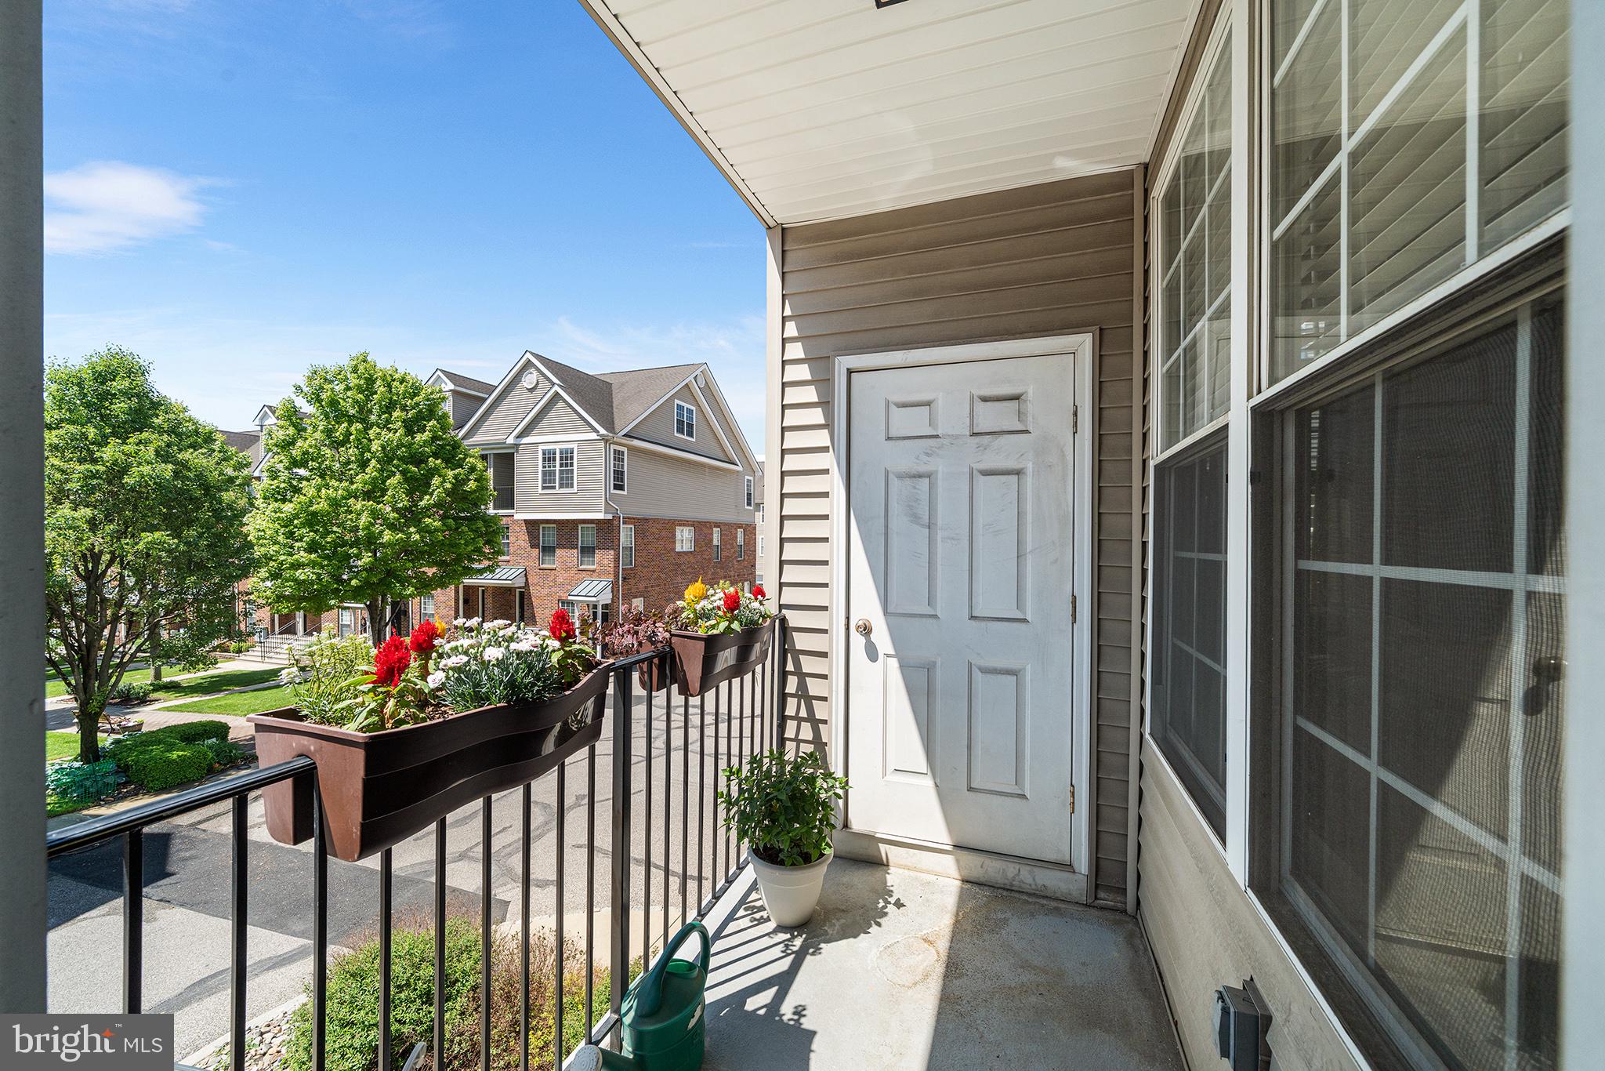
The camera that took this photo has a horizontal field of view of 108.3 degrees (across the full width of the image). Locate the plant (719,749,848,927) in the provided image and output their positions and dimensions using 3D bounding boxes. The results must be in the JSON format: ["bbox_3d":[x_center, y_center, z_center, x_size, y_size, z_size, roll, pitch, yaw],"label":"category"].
[{"bbox_3d":[-0.070,1.130,2.210,0.470,0.620,0.470,0,0,0],"label":"plant"}]

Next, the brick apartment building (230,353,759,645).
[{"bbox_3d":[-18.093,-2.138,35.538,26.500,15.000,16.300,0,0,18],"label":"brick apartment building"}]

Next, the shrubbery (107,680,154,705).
[{"bbox_3d":[-23.400,5.420,20.200,1.050,0.720,1.150,0,0,-41],"label":"shrubbery"}]

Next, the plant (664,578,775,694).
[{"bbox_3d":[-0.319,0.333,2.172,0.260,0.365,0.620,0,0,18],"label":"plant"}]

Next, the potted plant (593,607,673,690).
[{"bbox_3d":[-0.535,0.370,2.012,0.230,0.285,0.280,0,0,18],"label":"potted plant"}]

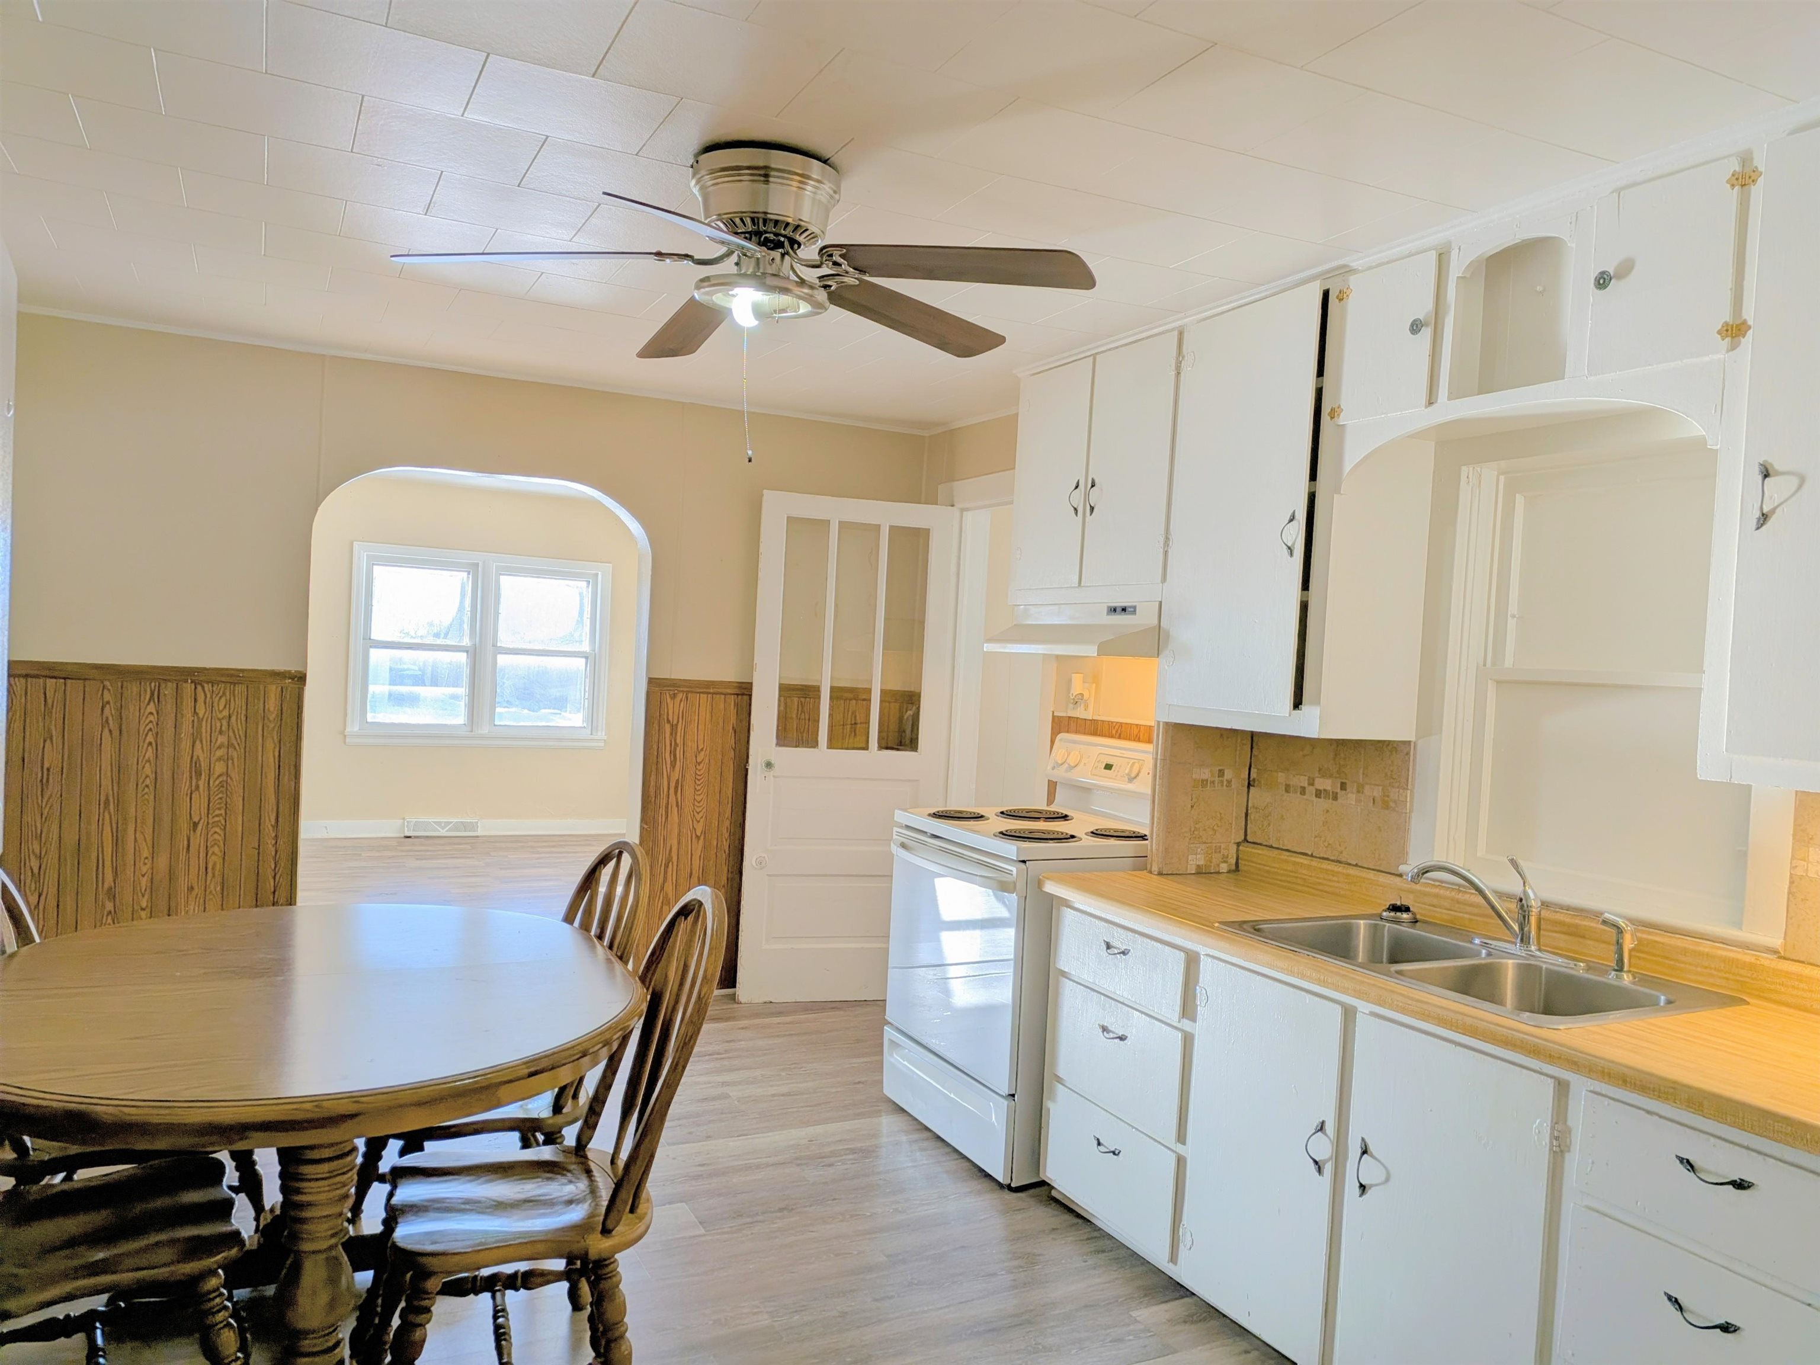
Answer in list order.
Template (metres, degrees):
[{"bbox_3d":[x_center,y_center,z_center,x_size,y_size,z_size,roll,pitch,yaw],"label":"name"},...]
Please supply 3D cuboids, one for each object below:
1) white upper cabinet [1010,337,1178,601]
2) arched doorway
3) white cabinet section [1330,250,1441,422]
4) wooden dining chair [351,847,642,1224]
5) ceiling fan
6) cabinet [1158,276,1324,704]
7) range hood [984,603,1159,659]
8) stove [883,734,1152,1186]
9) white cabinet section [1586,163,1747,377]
[{"bbox_3d":[0.684,-0.626,3.958,0.340,0.776,0.808,2,2,-28],"label":"white upper cabinet"},{"bbox_3d":[-1.664,0.237,4.884,1.245,2.045,0.190,2,2,-28],"label":"arched doorway"},{"bbox_3d":[1.209,-0.781,2.959,0.295,0.349,0.258,2,1,-28],"label":"white cabinet section"},{"bbox_3d":[-0.939,0.857,2.888,0.570,0.980,0.470,2,2,-32],"label":"wooden dining chair"},{"bbox_3d":[-0.301,-0.879,2.512,1.330,0.340,1.330,2,2,-28],"label":"ceiling fan"},{"bbox_3d":[1.000,-0.436,3.347,0.340,1.097,0.585,2,2,-28],"label":"cabinet"},{"bbox_3d":[0.601,-0.159,3.922,0.489,0.159,0.756,2,2,-28],"label":"range hood"},{"bbox_3d":[0.400,0.786,3.913,0.700,1.205,0.750,2,2,-28],"label":"stove"},{"bbox_3d":[1.507,-0.754,2.399,0.295,0.349,0.269,2,1,-28],"label":"white cabinet section"}]

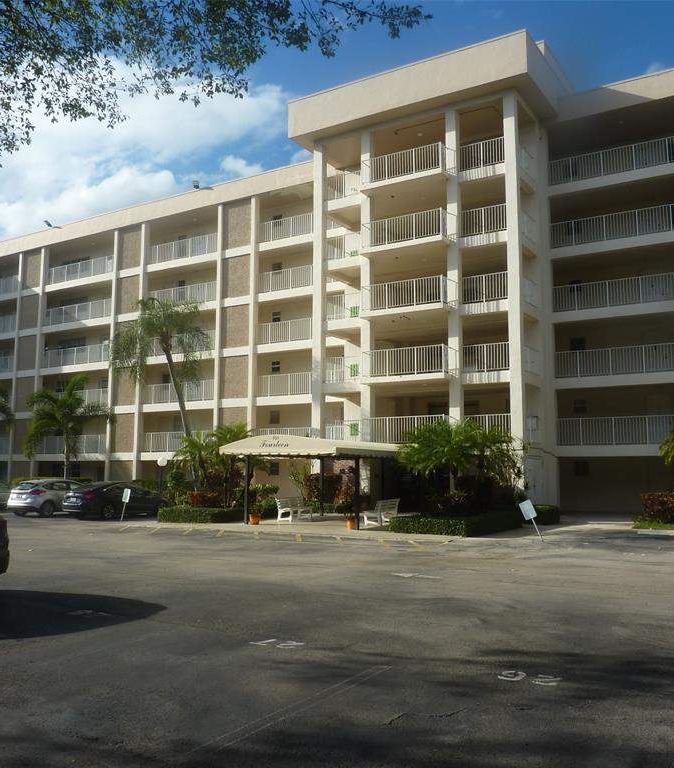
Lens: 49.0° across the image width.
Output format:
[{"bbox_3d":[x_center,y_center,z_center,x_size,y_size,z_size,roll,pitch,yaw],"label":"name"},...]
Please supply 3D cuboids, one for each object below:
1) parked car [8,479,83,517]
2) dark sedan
[{"bbox_3d":[-11.075,4.595,30.221,1.820,1.470,4.340,-4,-8,31],"label":"parked car"},{"bbox_3d":[-9.389,4.949,31.813,1.830,1.450,4.720,-4,-8,31],"label":"dark sedan"}]

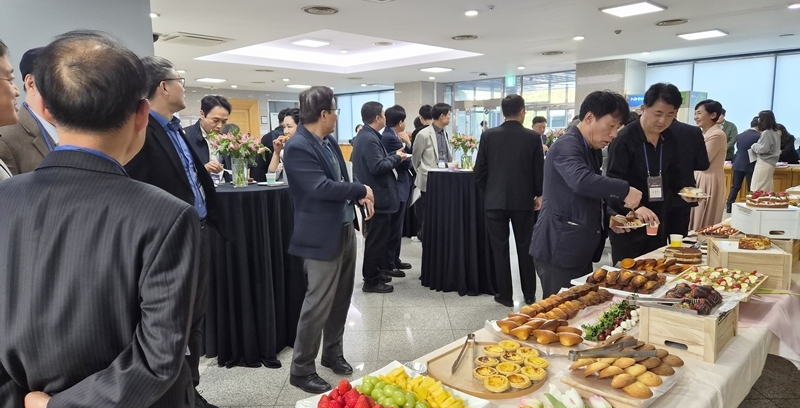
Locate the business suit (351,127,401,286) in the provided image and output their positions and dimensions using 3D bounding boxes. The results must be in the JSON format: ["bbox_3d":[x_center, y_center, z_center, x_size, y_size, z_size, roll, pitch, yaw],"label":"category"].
[{"bbox_3d":[-0.216,0.032,4.875,0.440,1.480,0.540,-1,7,-2],"label":"business suit"}]

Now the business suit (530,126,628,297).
[{"bbox_3d":[0.935,0.312,2.872,0.540,1.450,0.500,6,11,32],"label":"business suit"}]

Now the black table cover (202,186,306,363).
[{"bbox_3d":[-0.990,0.423,3.539,0.740,1.110,0.740,0,10,0],"label":"black table cover"}]

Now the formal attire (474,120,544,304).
[{"bbox_3d":[0.885,0.073,4.353,0.560,1.490,0.340,1,10,7],"label":"formal attire"}]

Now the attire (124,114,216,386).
[{"bbox_3d":[-1.085,0.310,2.618,0.440,1.480,0.550,2,10,12],"label":"attire"}]

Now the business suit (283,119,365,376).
[{"bbox_3d":[-0.440,0.278,3.048,0.430,1.440,0.500,5,11,26],"label":"business suit"}]

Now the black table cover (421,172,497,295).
[{"bbox_3d":[0.563,0.231,5.073,0.710,1.080,0.710,-1,7,0],"label":"black table cover"}]

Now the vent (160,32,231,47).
[{"bbox_3d":[-3.370,-2.670,8.738,0.940,0.060,0.940,-8,10,-44],"label":"vent"}]

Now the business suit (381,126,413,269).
[{"bbox_3d":[-0.055,-0.060,5.263,0.400,1.410,0.480,0,10,0],"label":"business suit"}]

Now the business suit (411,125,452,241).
[{"bbox_3d":[0.358,-0.089,5.687,0.340,1.470,0.500,6,10,40],"label":"business suit"}]

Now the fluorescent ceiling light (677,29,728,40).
[{"bbox_3d":[4.987,-2.784,8.739,0.620,0.050,0.620,-8,10,-44],"label":"fluorescent ceiling light"}]

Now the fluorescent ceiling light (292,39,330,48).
[{"bbox_3d":[-1.840,-3.325,10.980,0.620,0.050,0.620,-8,10,-44],"label":"fluorescent ceiling light"}]

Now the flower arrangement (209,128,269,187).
[{"bbox_3d":[-1.010,-0.296,3.368,0.370,0.365,0.350,0,10,0],"label":"flower arrangement"}]

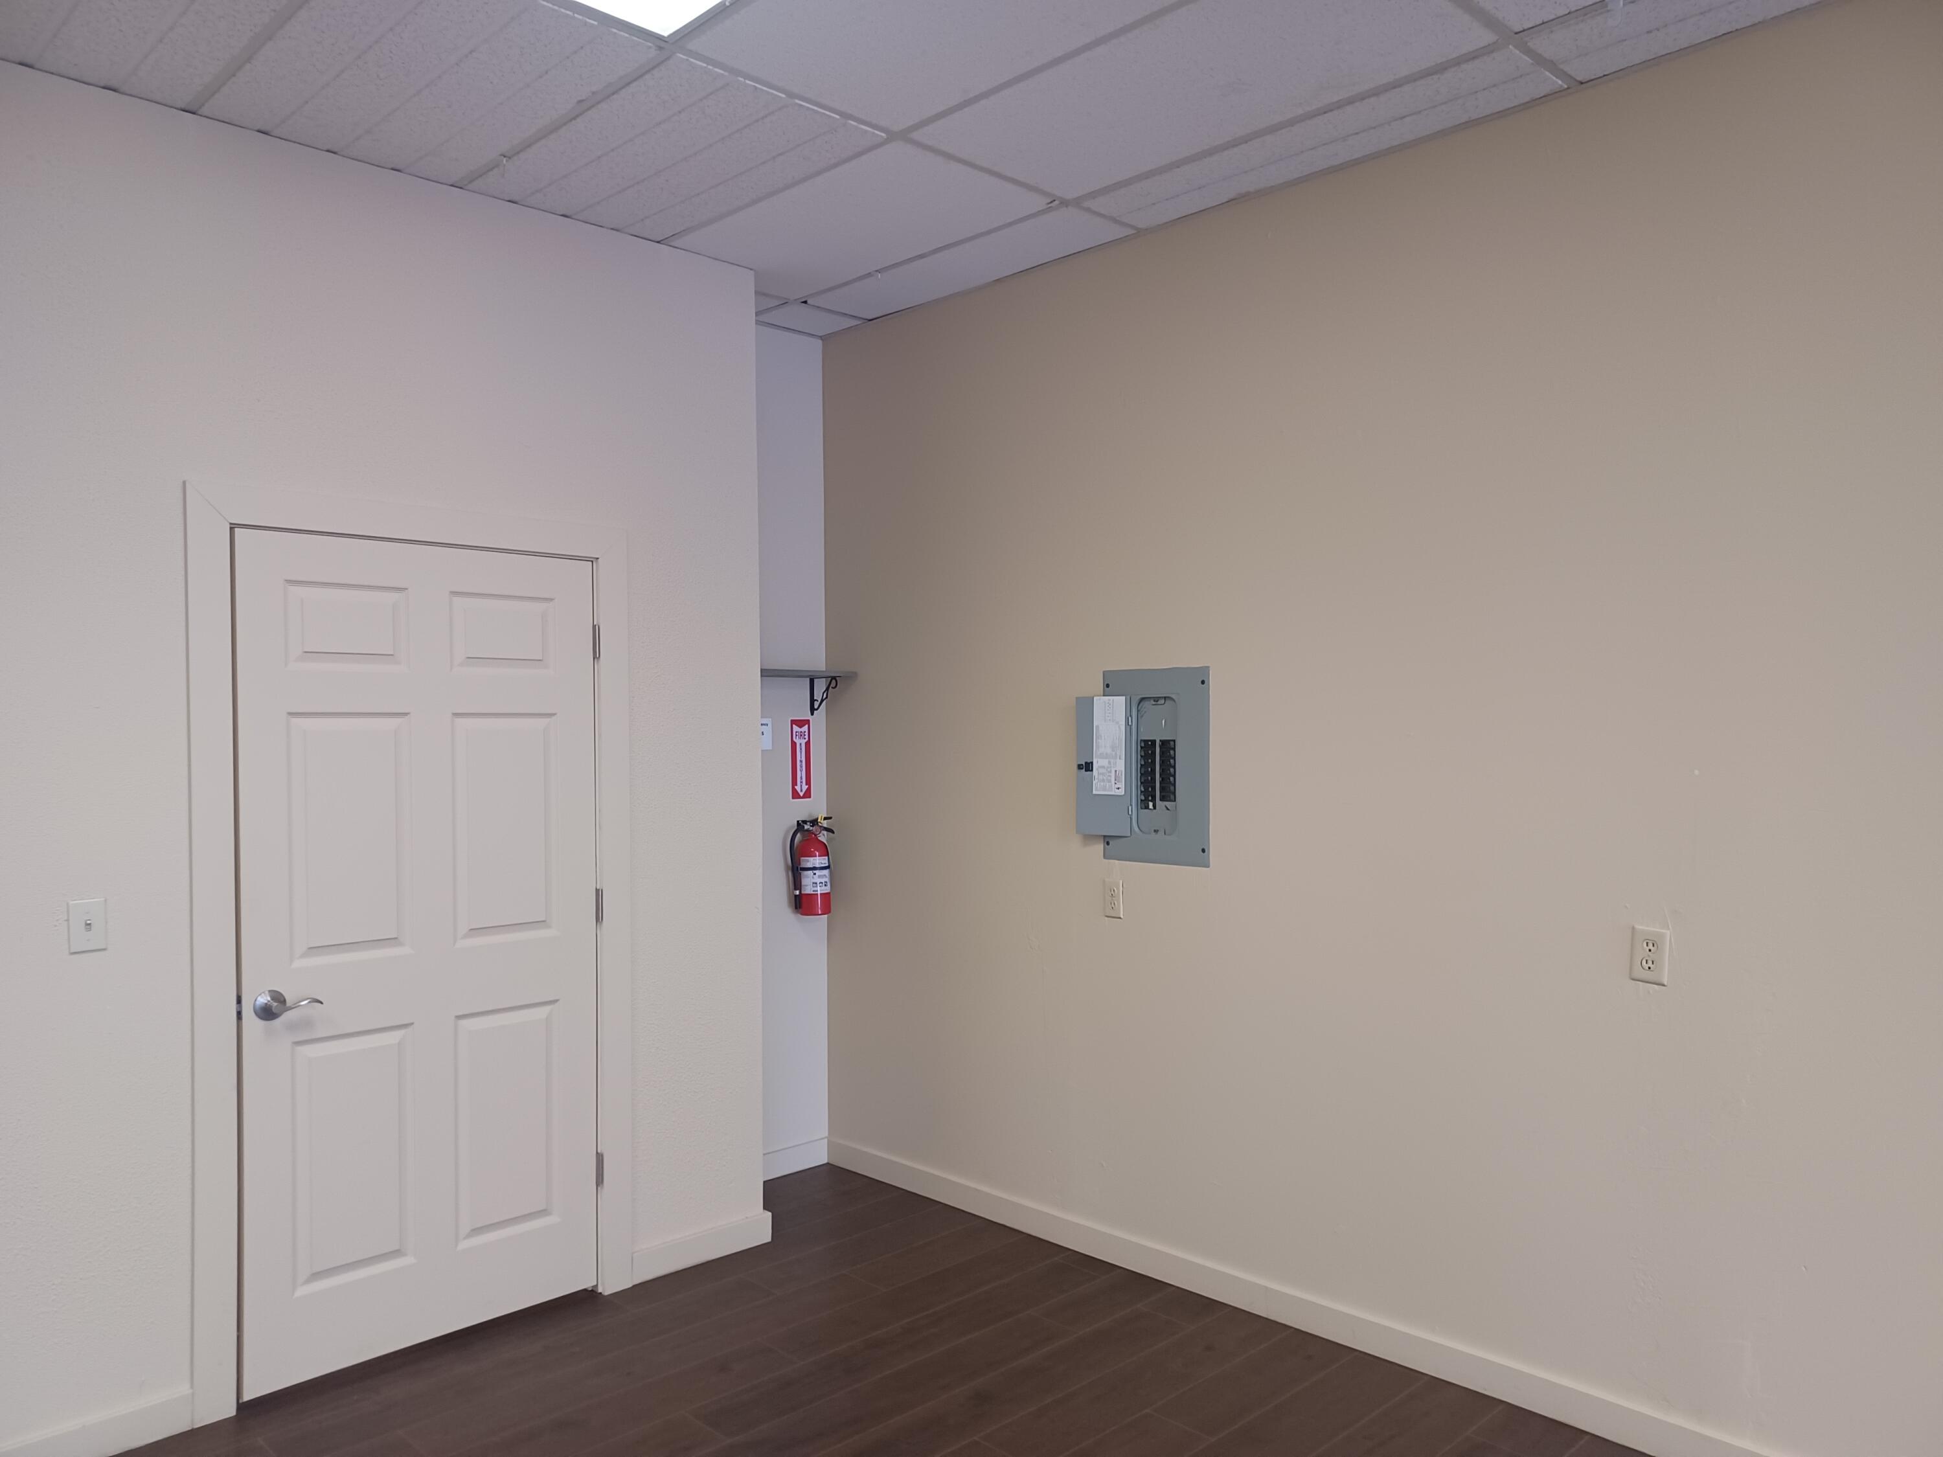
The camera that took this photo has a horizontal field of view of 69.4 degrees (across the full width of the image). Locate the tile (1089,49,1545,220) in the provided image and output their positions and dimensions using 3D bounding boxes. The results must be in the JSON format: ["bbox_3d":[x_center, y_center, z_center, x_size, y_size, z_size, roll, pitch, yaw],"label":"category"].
[{"bbox_3d":[0.754,-1.417,3.389,0.152,0.016,1.200,0,0,-44],"label":"tile"}]

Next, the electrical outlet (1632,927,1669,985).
[{"bbox_3d":[1.444,0.484,2.987,0.008,0.116,0.072,0,0,-44],"label":"electrical outlet"}]

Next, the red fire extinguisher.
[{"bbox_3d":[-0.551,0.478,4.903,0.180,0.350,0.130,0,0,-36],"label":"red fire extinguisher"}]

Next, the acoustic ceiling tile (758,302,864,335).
[{"bbox_3d":[-0.564,-1.418,4.847,0.304,0.022,0.236,0,0,-44],"label":"acoustic ceiling tile"}]

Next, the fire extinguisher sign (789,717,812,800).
[{"bbox_3d":[-0.600,0.110,4.957,0.100,0.292,0.004,0,0,-44],"label":"fire extinguisher sign"}]

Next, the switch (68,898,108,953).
[{"bbox_3d":[-1.904,0.429,3.028,0.071,0.113,0.018,0,0,-44],"label":"switch"}]

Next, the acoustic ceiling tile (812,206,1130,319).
[{"bbox_3d":[-0.047,-1.424,4.316,0.304,0.022,1.198,0,0,-44],"label":"acoustic ceiling tile"}]

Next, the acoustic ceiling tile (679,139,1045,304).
[{"bbox_3d":[-0.386,-1.421,3.986,0.594,0.022,1.198,0,0,-44],"label":"acoustic ceiling tile"}]

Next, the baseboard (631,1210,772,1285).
[{"bbox_3d":[-0.782,1.522,4.111,0.473,0.091,0.016,0,0,-44],"label":"baseboard"}]

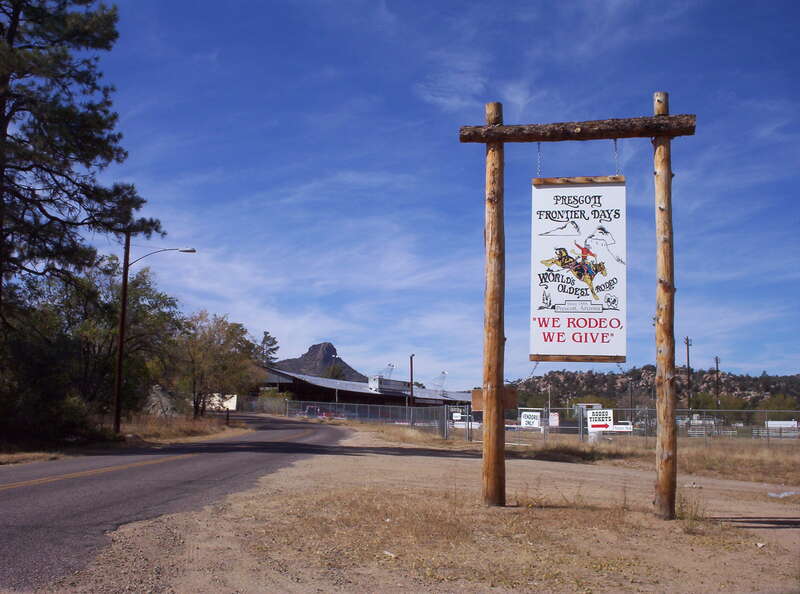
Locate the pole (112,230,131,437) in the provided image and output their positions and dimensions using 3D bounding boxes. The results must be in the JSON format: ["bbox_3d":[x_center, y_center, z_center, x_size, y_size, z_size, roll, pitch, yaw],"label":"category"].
[{"bbox_3d":[-11.053,1.324,33.058,0.260,8.174,0.260,1,-7,0],"label":"pole"}]

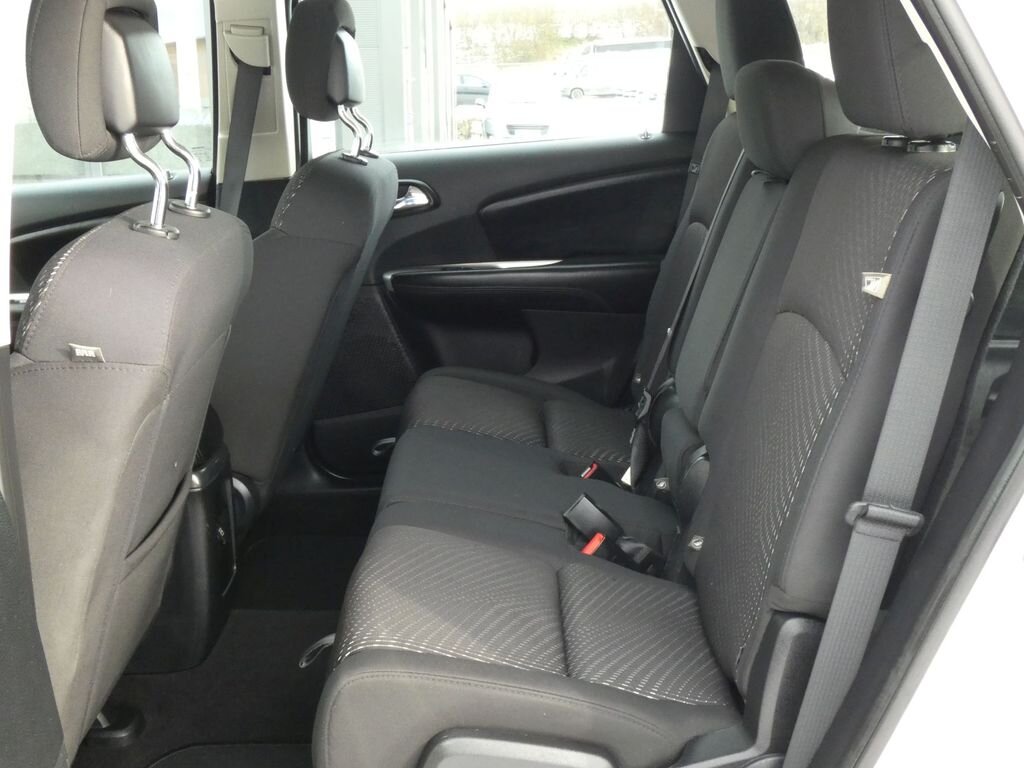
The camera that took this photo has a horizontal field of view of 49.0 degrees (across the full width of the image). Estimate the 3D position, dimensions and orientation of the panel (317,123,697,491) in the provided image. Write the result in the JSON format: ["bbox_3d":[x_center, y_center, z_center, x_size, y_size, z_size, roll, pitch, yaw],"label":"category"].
[{"bbox_3d":[-0.010,-0.163,2.510,0.870,0.770,0.140,0,16,-1],"label":"panel"}]

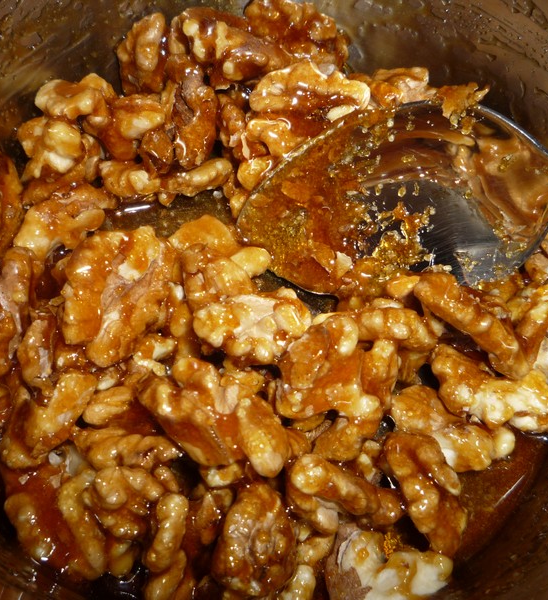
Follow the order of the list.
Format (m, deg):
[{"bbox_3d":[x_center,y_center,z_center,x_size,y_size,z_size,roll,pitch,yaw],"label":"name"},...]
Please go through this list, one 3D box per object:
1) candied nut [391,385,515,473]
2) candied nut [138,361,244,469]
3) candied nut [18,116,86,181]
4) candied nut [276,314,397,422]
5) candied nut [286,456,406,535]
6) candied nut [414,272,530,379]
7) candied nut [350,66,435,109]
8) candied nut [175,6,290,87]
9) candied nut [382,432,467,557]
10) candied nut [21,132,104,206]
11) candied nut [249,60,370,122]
[{"bbox_3d":[0.043,0.031,0.166,0.027,0.013,0.014,26,72,9],"label":"candied nut"},{"bbox_3d":[-0.018,0.025,0.153,0.025,0.015,0.018,38,71,16],"label":"candied nut"},{"bbox_3d":[-0.059,-0.041,0.186,0.017,0.015,0.015,-13,66,-6],"label":"candied nut"},{"bbox_3d":[0.015,0.017,0.168,0.025,0.014,0.023,-5,70,-2],"label":"candied nut"},{"bbox_3d":[0.015,0.041,0.146,0.024,0.015,0.013,21,67,9],"label":"candied nut"},{"bbox_3d":[0.048,0.006,0.168,0.029,0.016,0.012,41,75,14],"label":"candied nut"},{"bbox_3d":[0.034,-0.059,0.197,0.023,0.013,0.016,9,70,3],"label":"candied nut"},{"bbox_3d":[-0.012,-0.073,0.200,0.029,0.015,0.017,19,71,7],"label":"candied nut"},{"bbox_3d":[0.032,0.041,0.148,0.013,0.015,0.025,-24,67,-11],"label":"candied nut"},{"bbox_3d":[-0.057,-0.037,0.188,0.021,0.014,0.018,-9,70,-3],"label":"candied nut"},{"bbox_3d":[0.010,-0.057,0.189,0.032,0.015,0.018,-3,65,-1],"label":"candied nut"}]

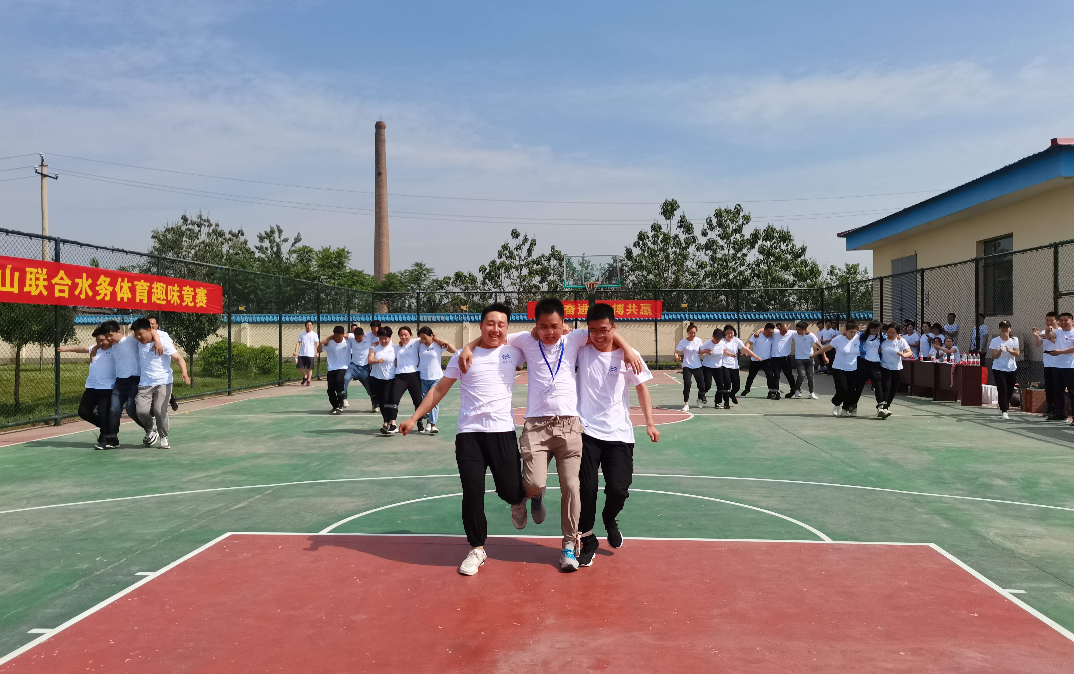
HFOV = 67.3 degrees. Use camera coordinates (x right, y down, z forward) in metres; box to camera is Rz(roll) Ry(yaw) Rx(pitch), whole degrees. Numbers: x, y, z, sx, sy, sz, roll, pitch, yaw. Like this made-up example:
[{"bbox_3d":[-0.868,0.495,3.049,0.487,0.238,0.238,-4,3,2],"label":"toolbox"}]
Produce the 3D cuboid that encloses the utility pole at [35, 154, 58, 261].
[{"bbox_3d":[-23.464,-3.769,38.448,0.350,9.800,1.600,0,1,0],"label":"utility pole"}]

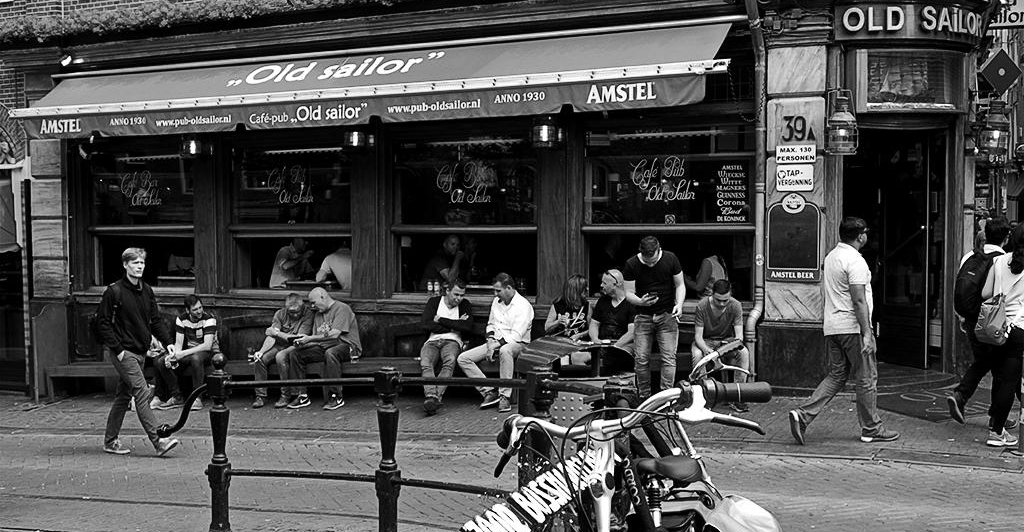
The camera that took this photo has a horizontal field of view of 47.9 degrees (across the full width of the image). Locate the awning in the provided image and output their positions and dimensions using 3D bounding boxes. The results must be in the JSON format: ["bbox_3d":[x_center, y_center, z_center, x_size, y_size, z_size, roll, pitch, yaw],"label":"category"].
[{"bbox_3d":[-2.004,-1.990,12.854,9.230,0.890,0.700,1,2,26],"label":"awning"}]

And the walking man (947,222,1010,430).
[{"bbox_3d":[3.838,0.463,9.450,0.750,1.740,0.520,-2,3,-41],"label":"walking man"}]

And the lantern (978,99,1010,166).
[{"bbox_3d":[4.538,-1.256,10.850,0.290,0.600,0.290,1,2,26],"label":"lantern"}]

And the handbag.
[{"bbox_3d":[3.450,0.284,8.300,0.250,0.560,0.160,0,2,9],"label":"handbag"}]

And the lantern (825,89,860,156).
[{"bbox_3d":[2.742,-1.194,9.600,0.280,0.540,0.280,1,3,27],"label":"lantern"}]

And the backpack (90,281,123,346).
[{"bbox_3d":[-3.576,0.438,10.200,0.210,0.480,0.310,2,3,41],"label":"backpack"}]

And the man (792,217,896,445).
[{"bbox_3d":[2.537,0.482,8.750,0.850,1.700,0.500,-1,2,-16],"label":"man"}]

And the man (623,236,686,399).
[{"bbox_3d":[1.336,0.540,10.738,0.570,1.620,0.420,0,2,7],"label":"man"}]

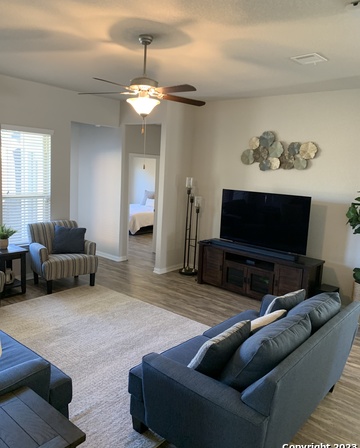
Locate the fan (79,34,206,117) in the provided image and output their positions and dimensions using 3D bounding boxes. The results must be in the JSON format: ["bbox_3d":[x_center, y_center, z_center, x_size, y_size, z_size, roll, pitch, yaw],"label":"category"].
[{"bbox_3d":[-0.293,-1.323,3.244,1.260,0.705,1.260,10,12,40],"label":"fan"}]

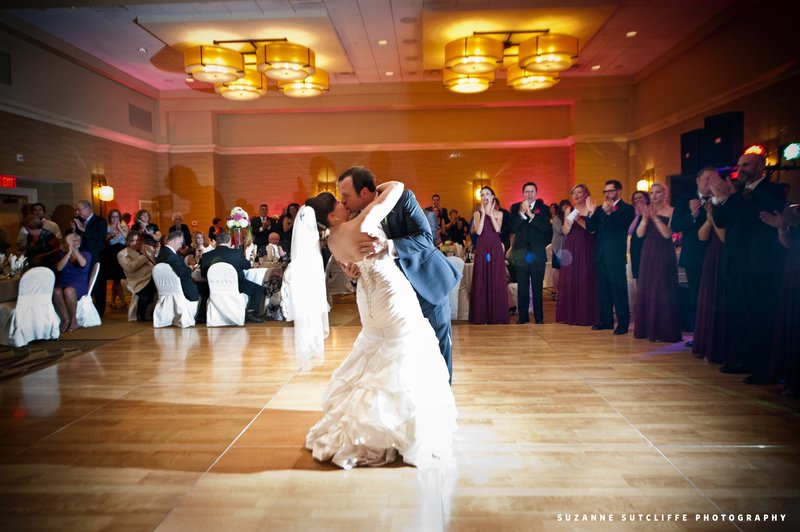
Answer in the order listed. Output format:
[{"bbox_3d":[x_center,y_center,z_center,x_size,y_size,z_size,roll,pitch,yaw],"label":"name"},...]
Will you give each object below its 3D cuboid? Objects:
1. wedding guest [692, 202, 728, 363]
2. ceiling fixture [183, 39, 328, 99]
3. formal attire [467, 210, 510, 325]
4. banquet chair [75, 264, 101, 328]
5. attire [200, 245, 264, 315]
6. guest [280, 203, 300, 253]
[{"bbox_3d":[2.912,0.013,4.945,0.460,1.680,0.480,-3,5,-28],"label":"wedding guest"},{"bbox_3d":[-2.729,-3.850,10.500,2.450,0.760,2.450,-1,4,3],"label":"ceiling fixture"},{"bbox_3d":[1.136,0.033,6.840,0.500,1.400,0.420,0,5,17],"label":"formal attire"},{"bbox_3d":[-4.363,0.366,7.300,0.560,0.890,0.450,-4,6,-37],"label":"banquet chair"},{"bbox_3d":[-2.209,0.205,7.306,0.680,1.030,0.680,1,5,21],"label":"attire"},{"bbox_3d":[-1.731,-0.192,8.820,0.450,1.677,0.360,-3,5,-25],"label":"guest"}]

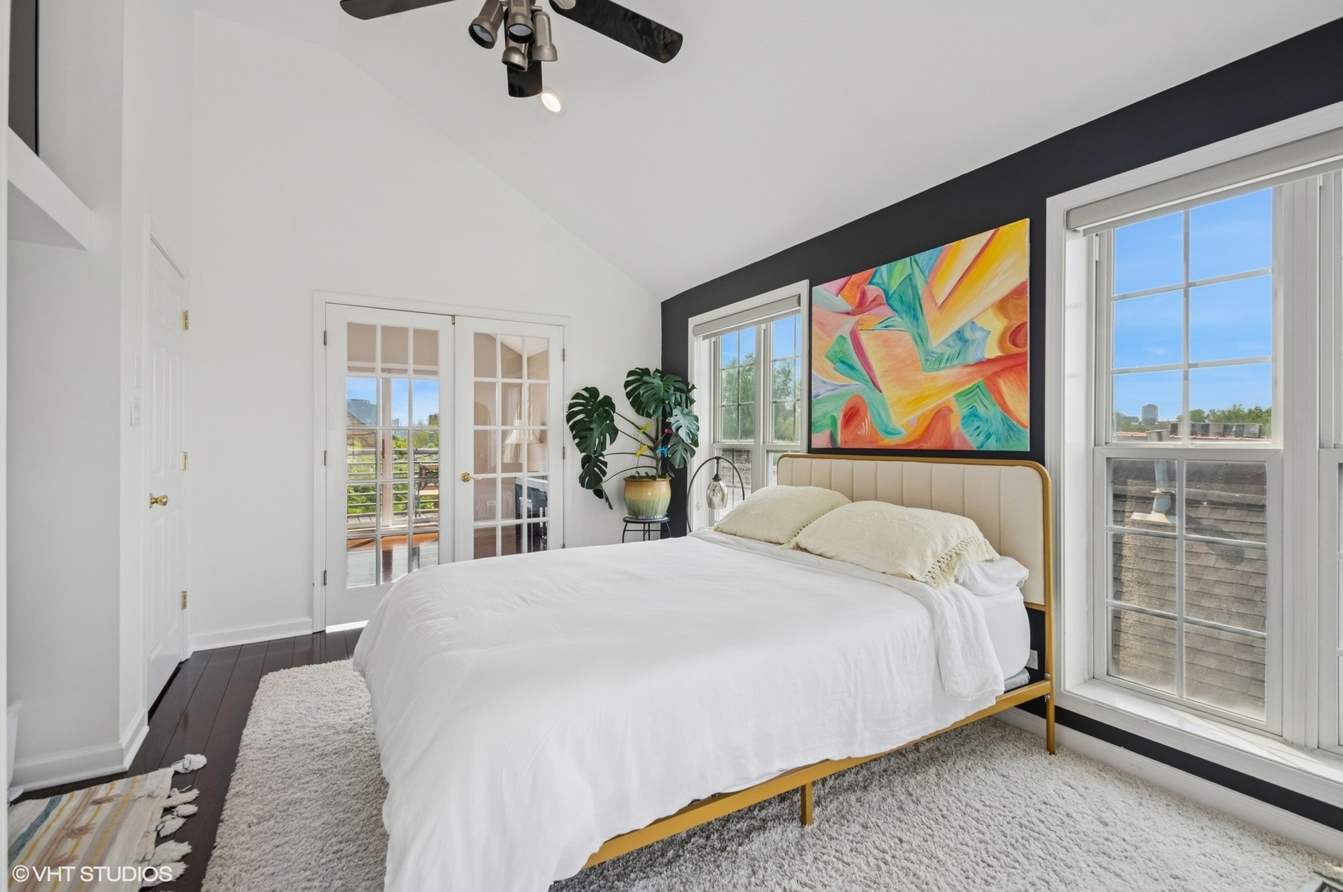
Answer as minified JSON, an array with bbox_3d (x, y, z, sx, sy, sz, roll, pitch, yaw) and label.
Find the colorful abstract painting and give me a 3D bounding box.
[{"bbox_3d":[1.114,-0.441,2.706,0.035,0.920,1.160,0,1,-32],"label":"colorful abstract painting"}]

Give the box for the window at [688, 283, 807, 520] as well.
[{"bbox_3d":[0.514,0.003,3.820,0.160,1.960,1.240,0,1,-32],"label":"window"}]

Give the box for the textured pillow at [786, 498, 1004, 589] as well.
[{"bbox_3d":[0.914,0.365,2.321,0.460,0.240,0.800,0,1,-28],"label":"textured pillow"}]

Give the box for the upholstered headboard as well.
[{"bbox_3d":[1.023,0.327,2.727,0.060,0.560,1.560,0,1,-28],"label":"upholstered headboard"}]

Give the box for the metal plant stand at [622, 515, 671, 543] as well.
[{"bbox_3d":[-0.178,0.840,4.133,0.360,0.590,0.360,0,1,-32],"label":"metal plant stand"}]

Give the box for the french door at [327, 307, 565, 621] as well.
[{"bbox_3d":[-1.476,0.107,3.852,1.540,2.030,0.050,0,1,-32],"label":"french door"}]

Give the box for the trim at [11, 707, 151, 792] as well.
[{"bbox_3d":[-2.163,1.106,2.046,0.360,0.094,0.380,0,1,-32],"label":"trim"}]

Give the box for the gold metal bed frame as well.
[{"bbox_3d":[0.109,0.596,2.233,2.130,1.070,1.570,0,1,-28],"label":"gold metal bed frame"}]

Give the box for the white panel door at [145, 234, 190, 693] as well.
[{"bbox_3d":[-2.388,0.128,2.639,0.050,2.030,0.750,0,1,-32],"label":"white panel door"}]

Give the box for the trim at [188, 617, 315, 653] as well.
[{"bbox_3d":[-2.431,1.097,3.256,0.560,0.092,0.020,0,1,-32],"label":"trim"}]

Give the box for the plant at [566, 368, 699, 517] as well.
[{"bbox_3d":[-0.281,-0.027,4.050,0.950,1.090,0.750,0,0,-6],"label":"plant"}]

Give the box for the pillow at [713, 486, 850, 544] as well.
[{"bbox_3d":[0.594,0.345,2.910,0.450,0.240,0.760,0,1,-28],"label":"pillow"}]

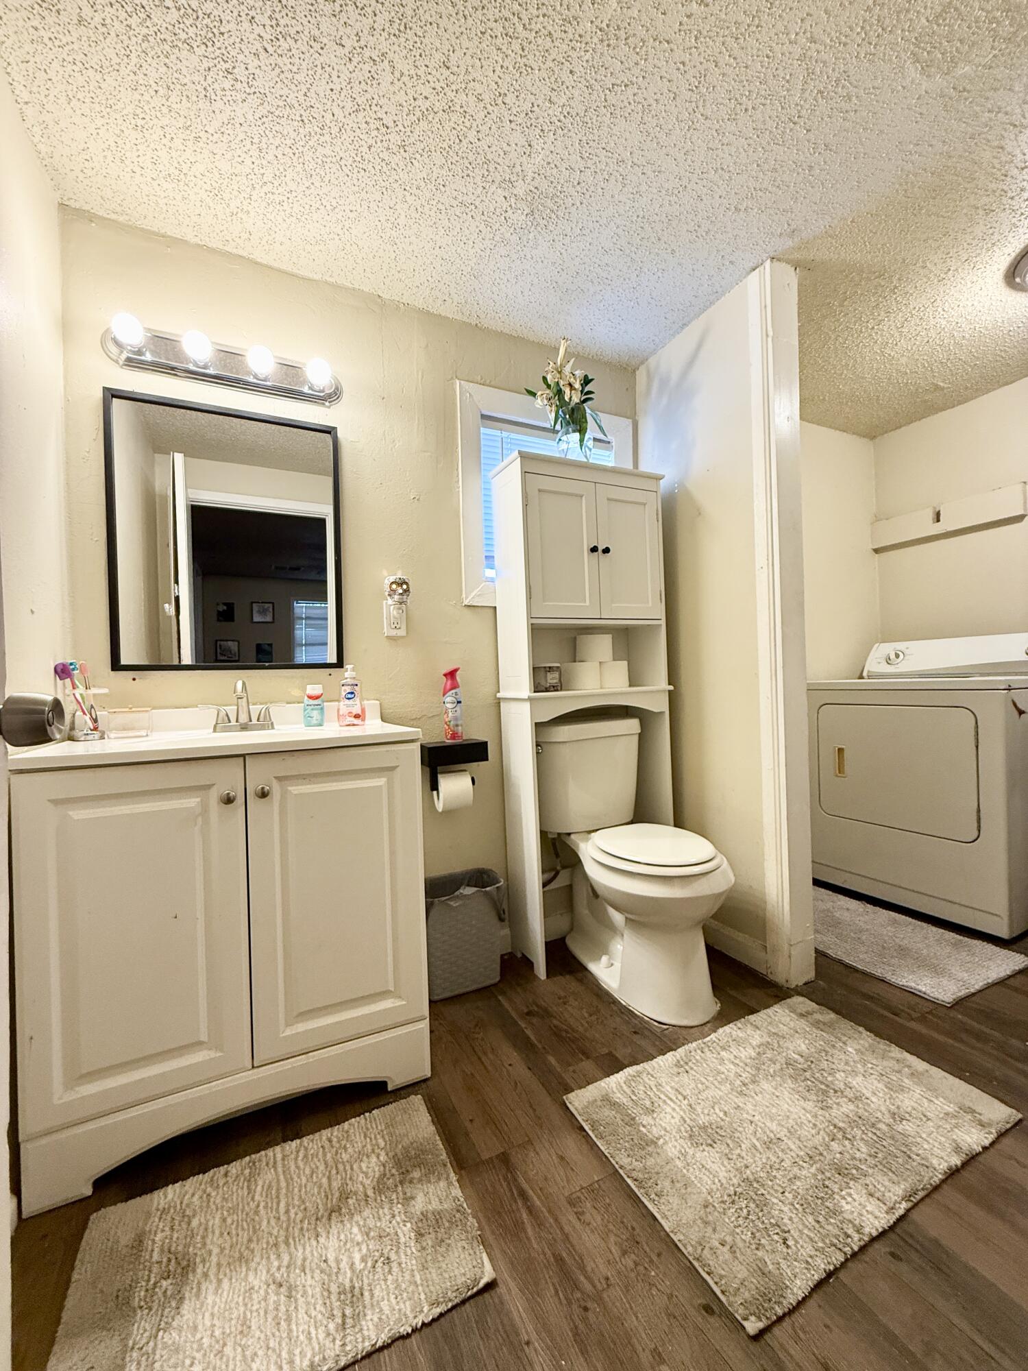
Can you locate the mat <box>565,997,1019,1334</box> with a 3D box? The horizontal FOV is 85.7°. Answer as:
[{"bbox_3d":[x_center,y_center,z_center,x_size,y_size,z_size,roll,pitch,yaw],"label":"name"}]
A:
[{"bbox_3d":[0.597,0.919,1.224,0.819,0.023,0.517,-2,0,-26],"label":"mat"}]

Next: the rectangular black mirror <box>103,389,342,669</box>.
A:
[{"bbox_3d":[-0.806,-0.420,1.597,0.597,0.752,0.023,-2,0,-26],"label":"rectangular black mirror"}]

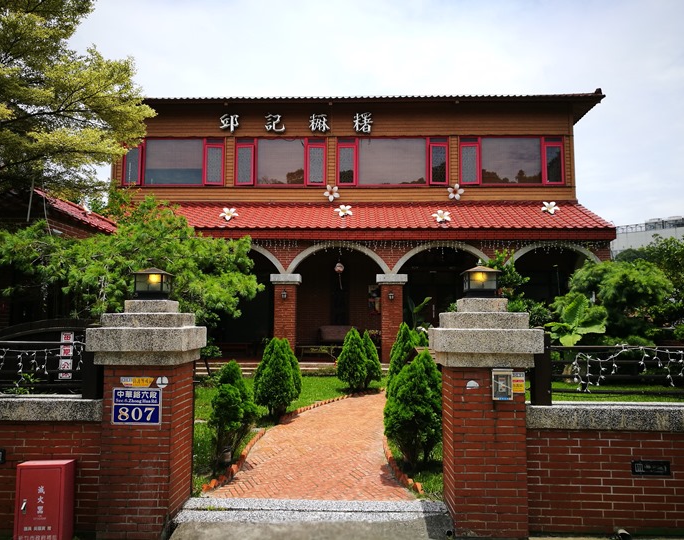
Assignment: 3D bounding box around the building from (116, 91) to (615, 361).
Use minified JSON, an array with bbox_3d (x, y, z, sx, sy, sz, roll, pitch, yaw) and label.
[{"bbox_3d":[0.050,-1.007,18.481,13.900,8.143,9.000,0,-5,0],"label":"building"}]

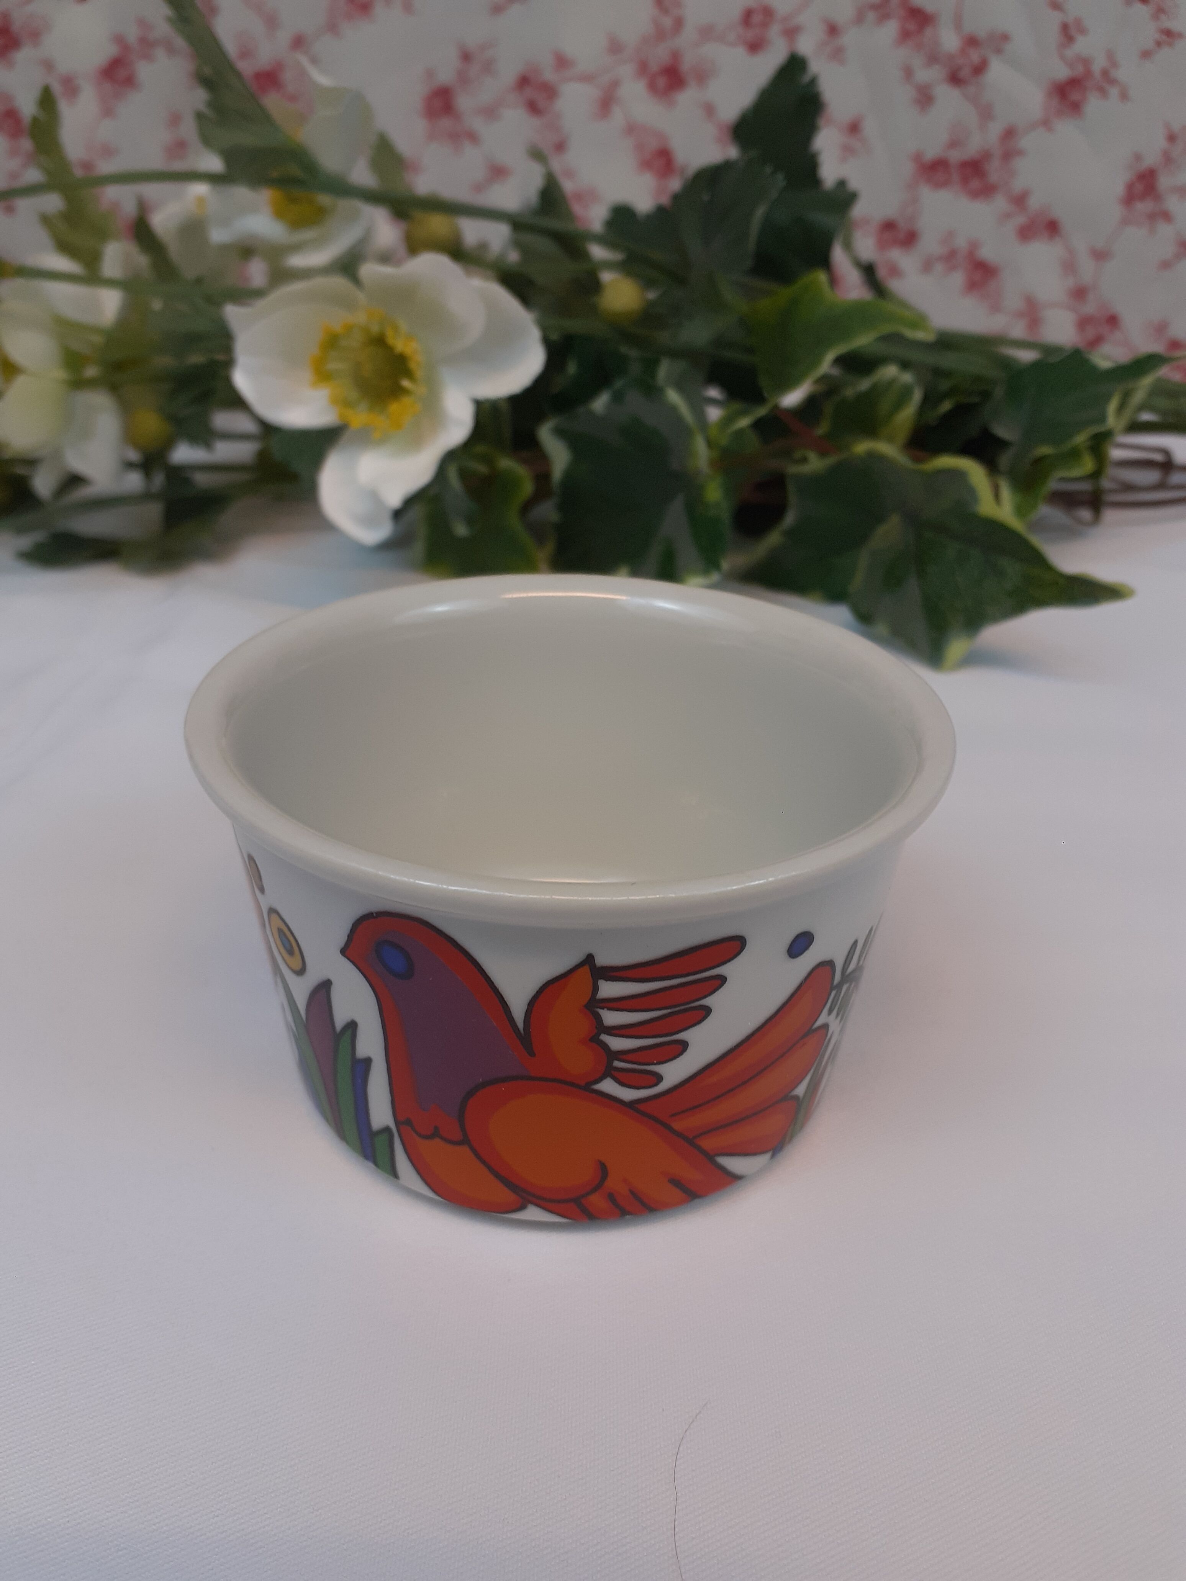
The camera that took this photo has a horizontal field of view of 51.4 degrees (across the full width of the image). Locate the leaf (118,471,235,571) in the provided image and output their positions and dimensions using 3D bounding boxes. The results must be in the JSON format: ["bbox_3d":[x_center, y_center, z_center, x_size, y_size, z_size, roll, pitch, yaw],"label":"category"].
[{"bbox_3d":[-0.123,-0.080,0.365,0.036,0.033,0.018,2,-11,0],"label":"leaf"}]

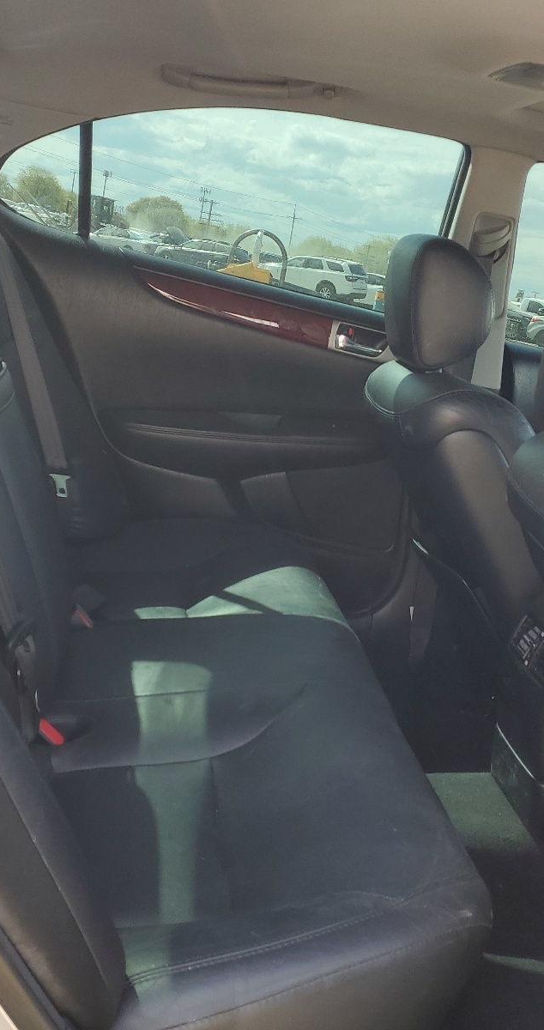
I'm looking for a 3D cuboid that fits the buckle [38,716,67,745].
[{"bbox_3d":[-0.262,0.258,1.229,0.022,0.035,0.030,-10,17,-6],"label":"buckle"}]

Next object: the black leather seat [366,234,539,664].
[{"bbox_3d":[0.542,0.064,1.871,0.840,0.990,0.530,7,14,-10],"label":"black leather seat"}]

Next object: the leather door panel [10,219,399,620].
[{"bbox_3d":[-0.097,-0.154,2.040,0.920,0.690,0.140,7,14,-10],"label":"leather door panel"}]

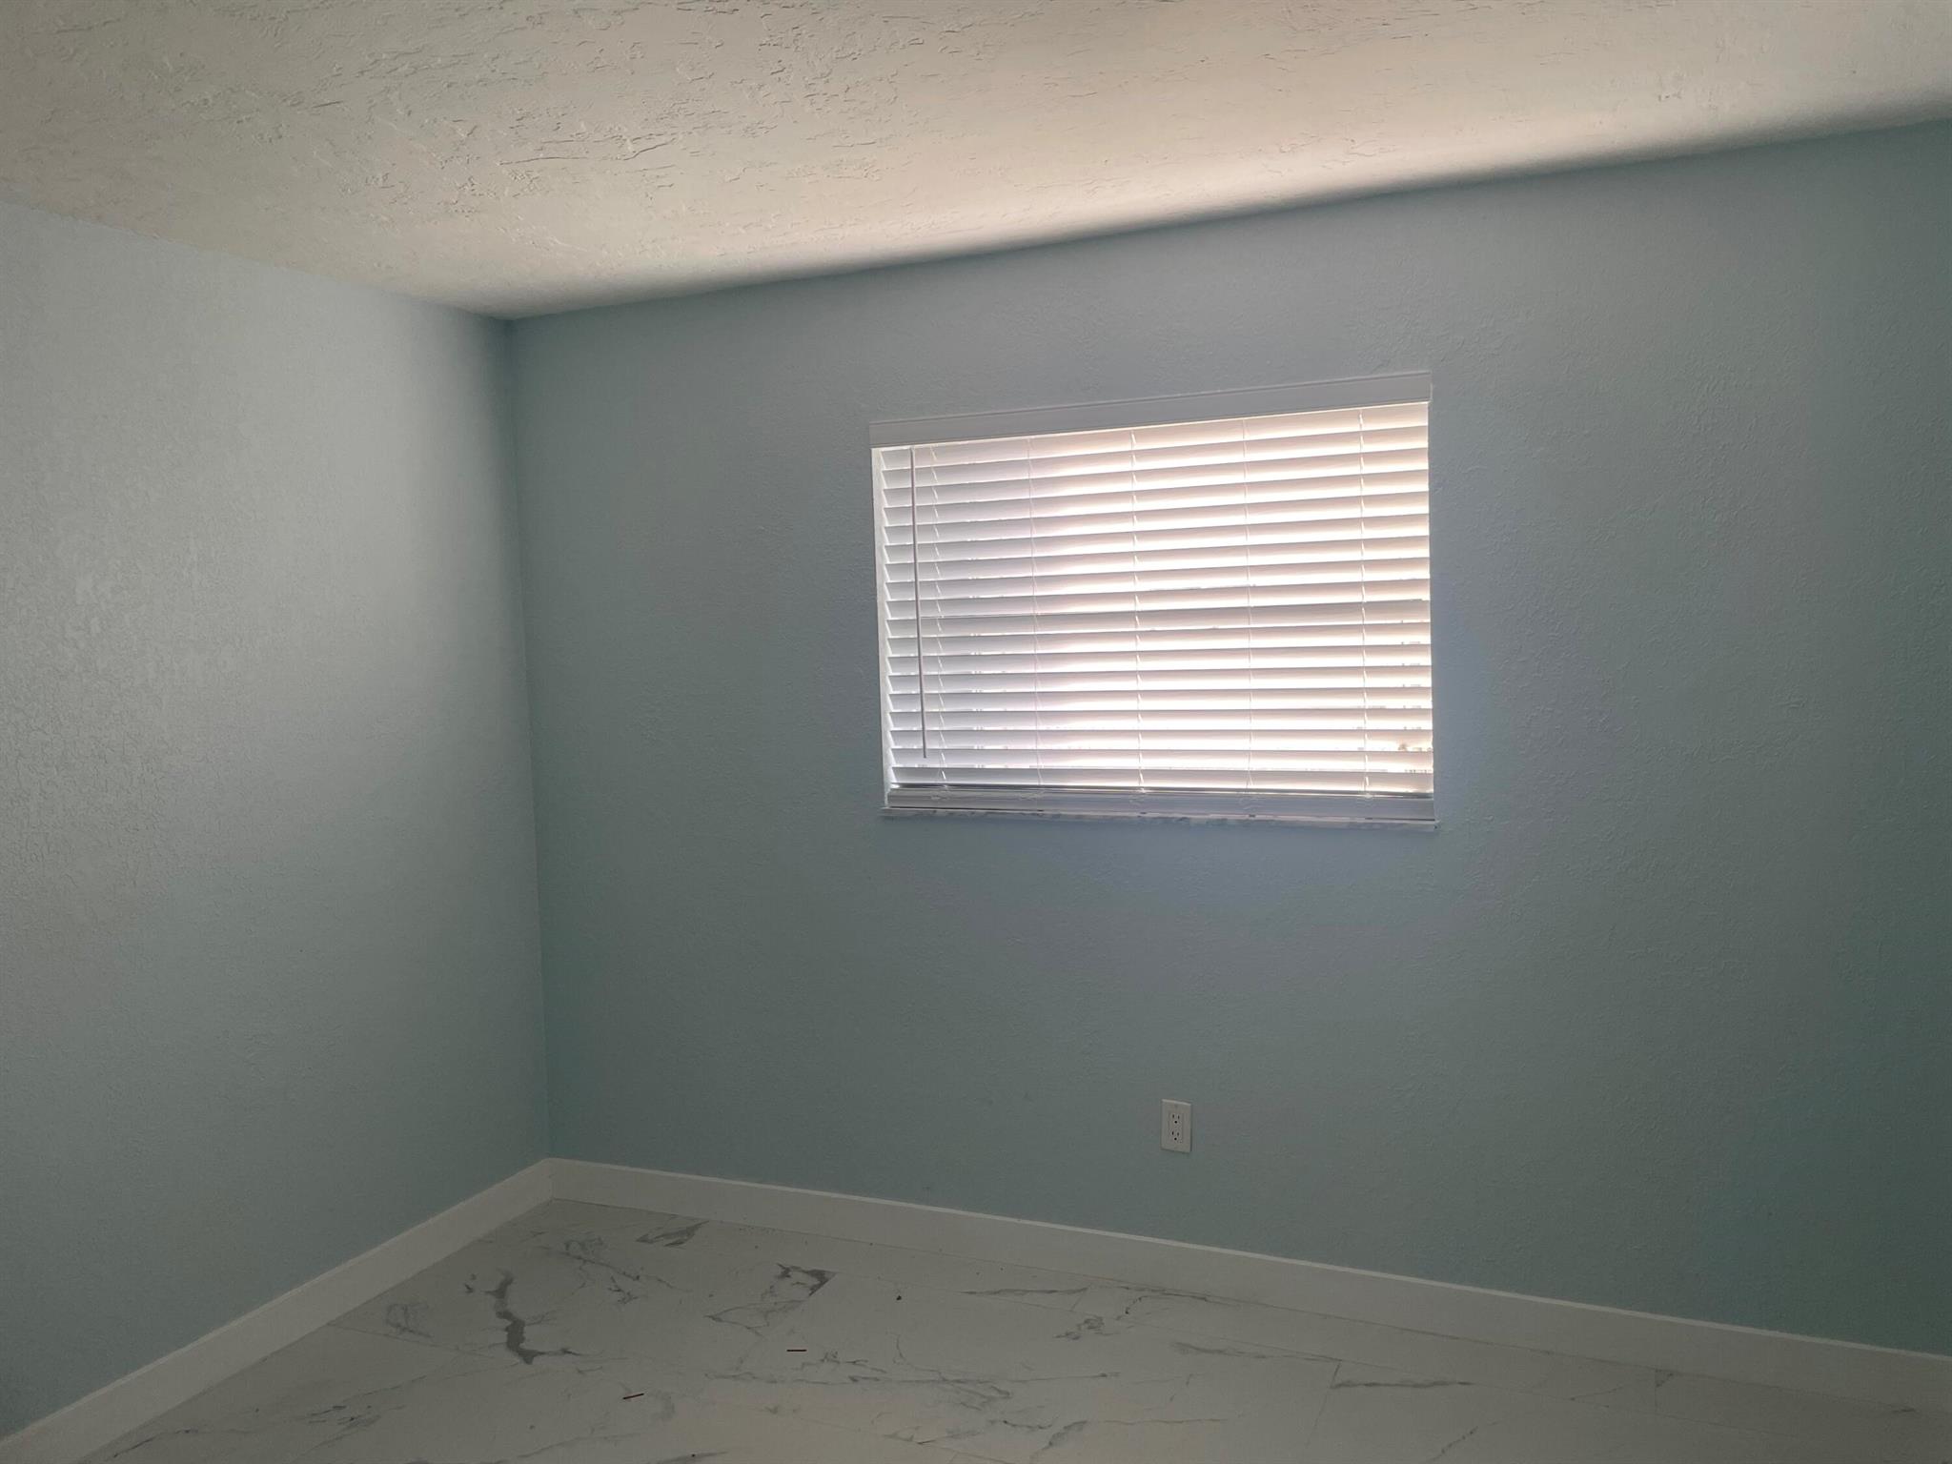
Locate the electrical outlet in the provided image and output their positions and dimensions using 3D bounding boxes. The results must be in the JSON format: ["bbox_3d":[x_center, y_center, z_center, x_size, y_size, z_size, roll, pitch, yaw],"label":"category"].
[{"bbox_3d":[0.460,0.906,3.361,0.070,0.115,0.008,0,4,23],"label":"electrical outlet"}]

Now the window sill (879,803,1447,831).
[{"bbox_3d":[0.389,0.195,3.375,1.305,0.022,0.090,0,4,23],"label":"window sill"}]

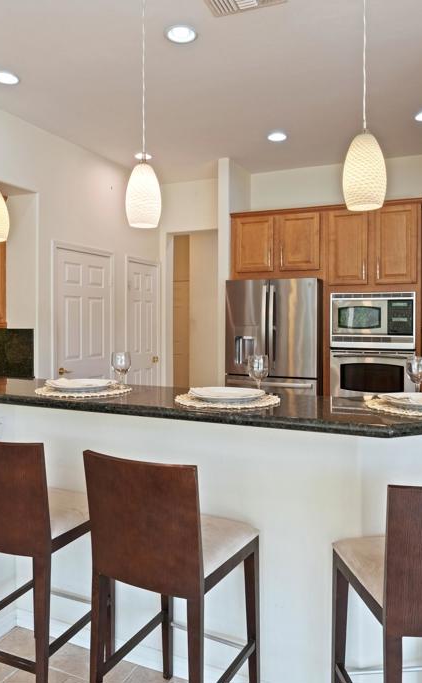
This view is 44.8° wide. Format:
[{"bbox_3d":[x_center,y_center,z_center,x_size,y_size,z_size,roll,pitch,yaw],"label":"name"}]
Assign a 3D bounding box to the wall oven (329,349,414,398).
[{"bbox_3d":[1.585,0.350,4.959,0.757,0.580,0.600,1,1,25],"label":"wall oven"}]

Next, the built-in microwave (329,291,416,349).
[{"bbox_3d":[1.585,-0.200,4.940,0.745,0.515,0.470,1,1,24],"label":"built-in microwave"}]

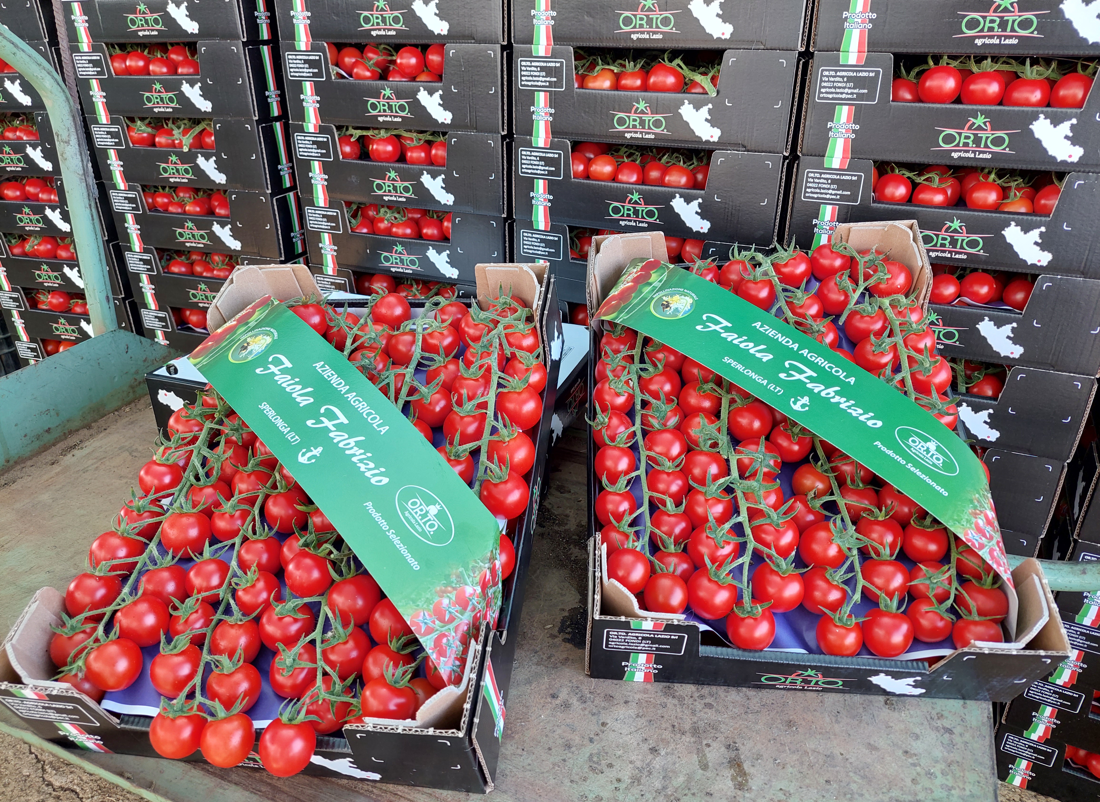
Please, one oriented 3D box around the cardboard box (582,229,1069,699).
[{"bbox_3d":[0.190,0.023,0.649,0.300,0.100,0.400,1,52,5],"label":"cardboard box"}]

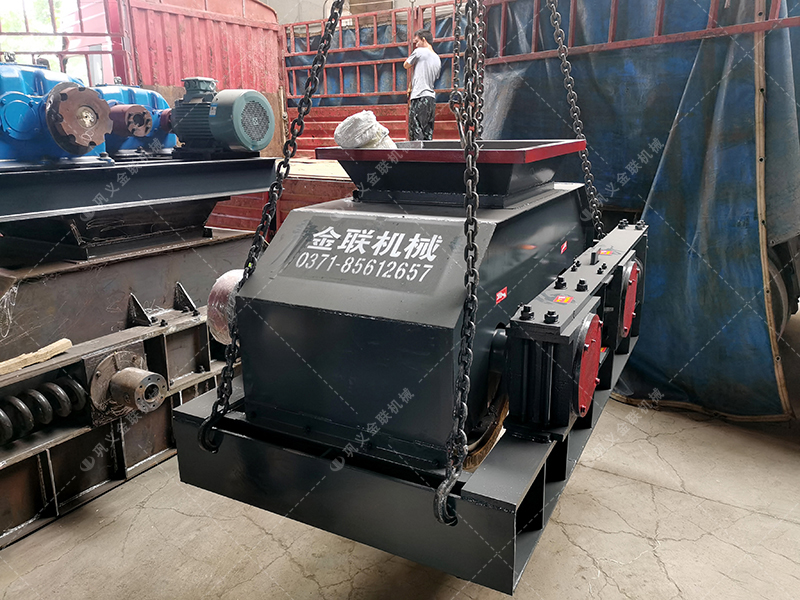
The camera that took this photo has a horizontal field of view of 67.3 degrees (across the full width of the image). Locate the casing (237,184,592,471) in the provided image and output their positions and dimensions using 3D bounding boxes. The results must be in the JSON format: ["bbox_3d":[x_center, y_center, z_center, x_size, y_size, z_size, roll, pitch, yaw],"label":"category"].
[{"bbox_3d":[0.202,-0.080,2.111,0.627,0.559,1.540,7,18,28],"label":"casing"}]

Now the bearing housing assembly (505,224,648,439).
[{"bbox_3d":[0.765,-0.003,2.252,0.192,0.328,1.677,7,18,28],"label":"bearing housing assembly"}]

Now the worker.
[{"bbox_3d":[0.294,-2.530,7.632,0.320,1.680,0.480,7,18,27],"label":"worker"}]

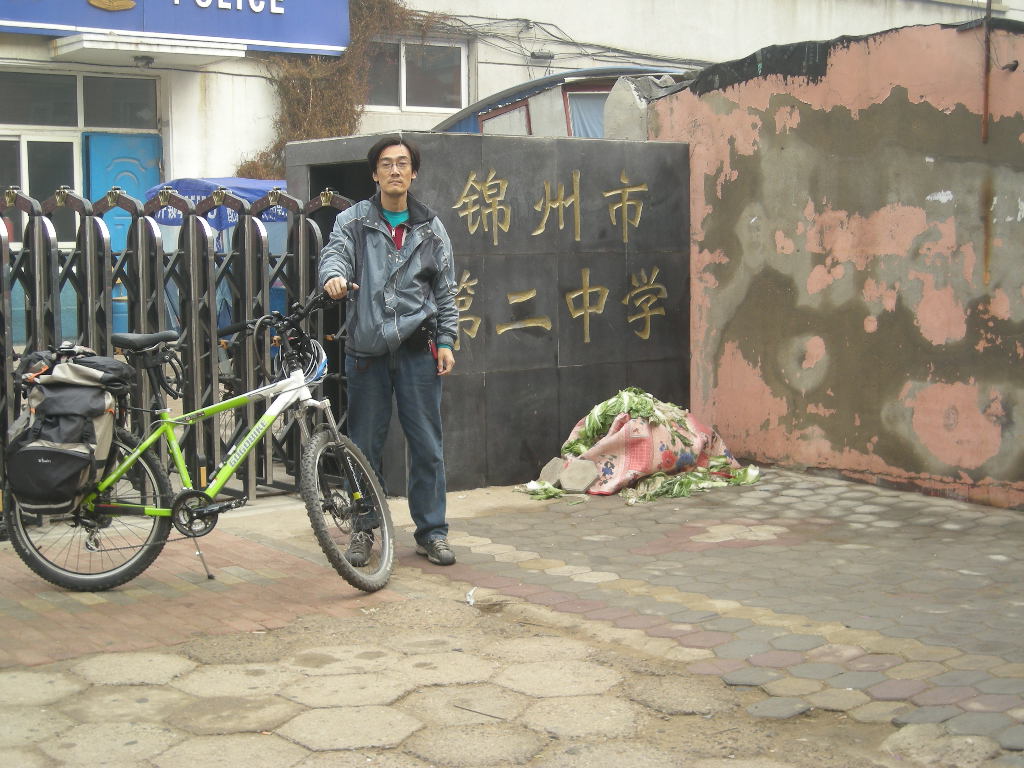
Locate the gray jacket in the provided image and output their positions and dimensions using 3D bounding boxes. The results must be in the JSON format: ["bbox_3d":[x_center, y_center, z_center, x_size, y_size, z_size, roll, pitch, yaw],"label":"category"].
[{"bbox_3d":[-0.513,-0.451,7.500,0.570,0.690,0.400,-1,4,-2],"label":"gray jacket"}]

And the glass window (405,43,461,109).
[{"bbox_3d":[-0.848,-3.334,19.500,0.780,0.700,0.080,-4,6,-40],"label":"glass window"}]

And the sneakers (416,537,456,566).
[{"bbox_3d":[-0.321,0.704,7.580,0.110,0.110,0.290,-2,5,-18],"label":"sneakers"}]

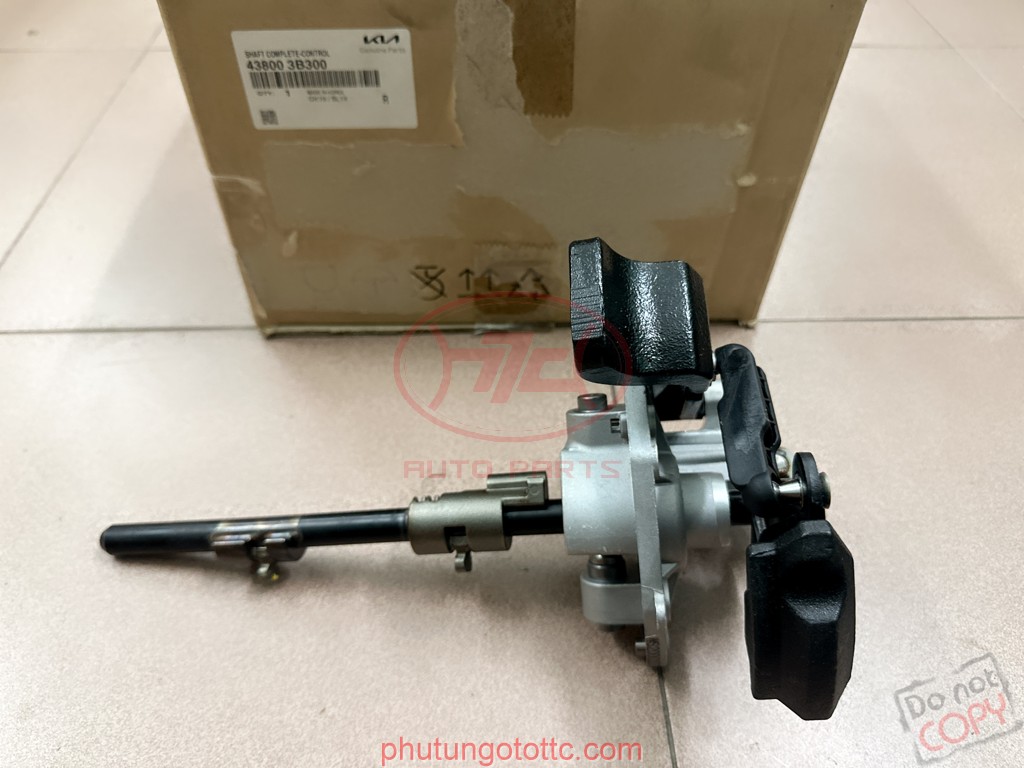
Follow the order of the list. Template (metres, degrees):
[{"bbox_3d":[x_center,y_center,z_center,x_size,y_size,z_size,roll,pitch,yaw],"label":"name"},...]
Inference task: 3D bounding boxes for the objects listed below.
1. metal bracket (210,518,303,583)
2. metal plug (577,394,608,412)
[{"bbox_3d":[-0.110,0.073,0.317,0.044,0.023,0.025,-5,47,14],"label":"metal bracket"},{"bbox_3d":[0.034,0.008,0.300,0.013,0.006,0.013,-5,10,13],"label":"metal plug"}]

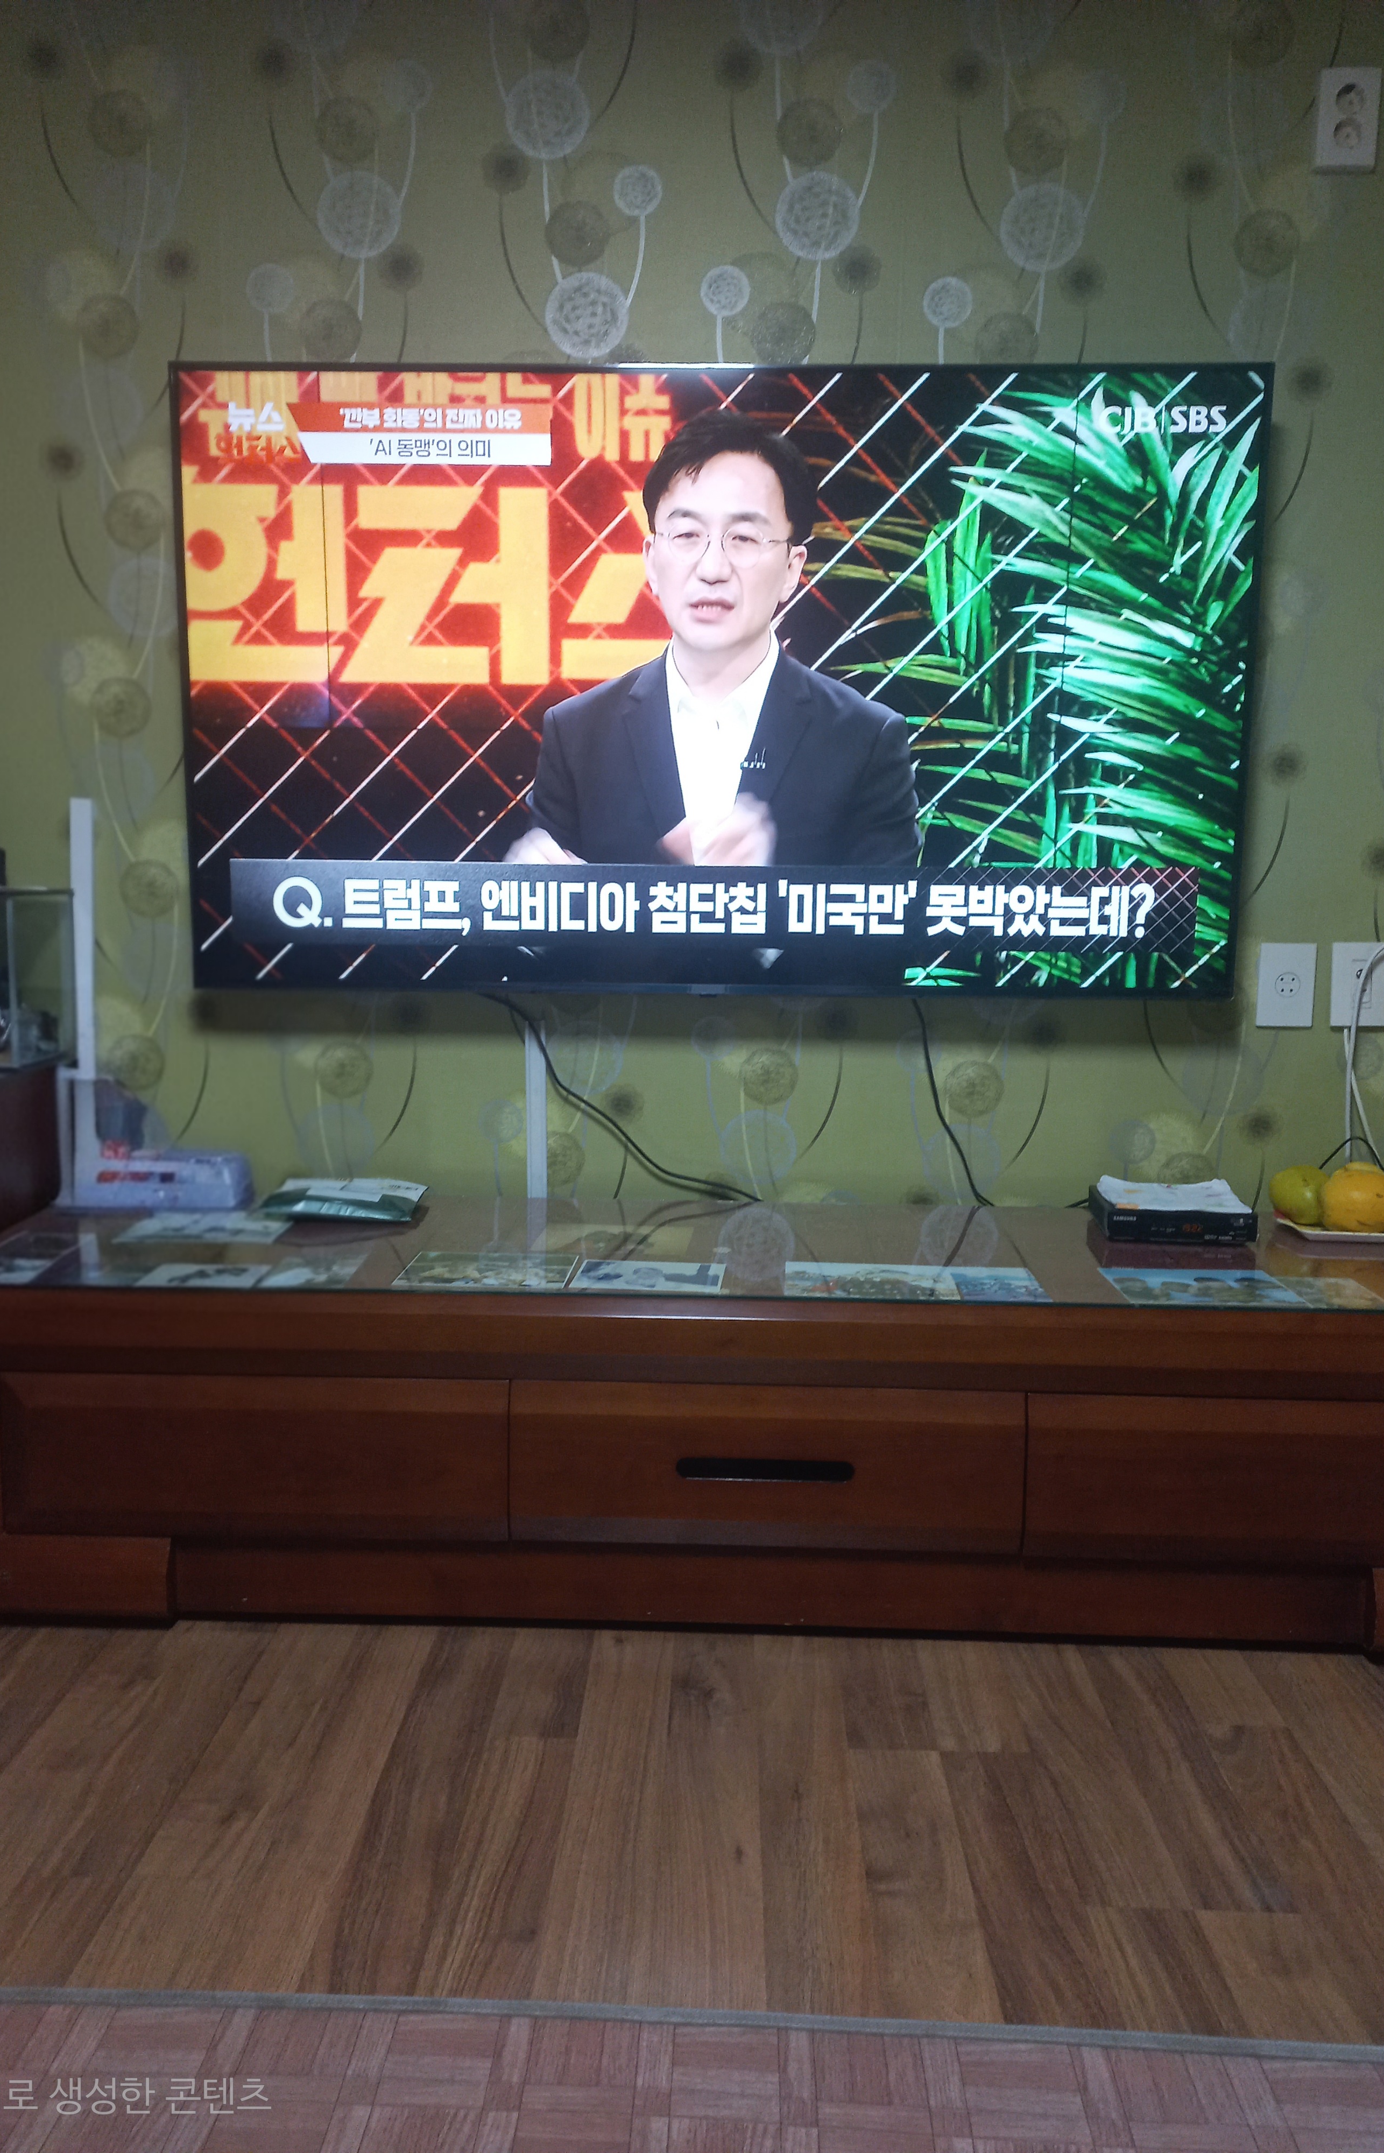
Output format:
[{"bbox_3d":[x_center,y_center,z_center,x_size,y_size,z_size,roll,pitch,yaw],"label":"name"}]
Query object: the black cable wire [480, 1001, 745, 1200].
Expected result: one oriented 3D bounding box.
[{"bbox_3d":[-0.107,0.032,2.221,0.372,0.300,0.055,1,7,1],"label":"black cable wire"}]

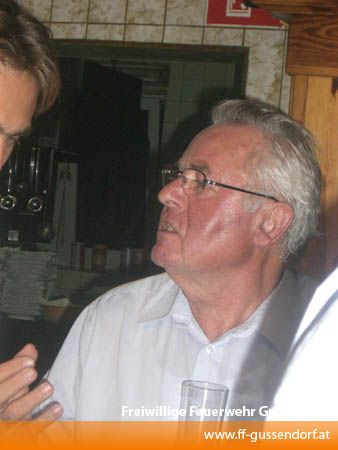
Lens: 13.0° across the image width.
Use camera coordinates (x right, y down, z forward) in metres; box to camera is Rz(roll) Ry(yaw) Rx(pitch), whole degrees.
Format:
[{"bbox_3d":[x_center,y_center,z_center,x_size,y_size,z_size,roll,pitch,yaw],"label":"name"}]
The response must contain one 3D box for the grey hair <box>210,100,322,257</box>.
[{"bbox_3d":[0.133,-0.066,2.070,0.182,0.210,0.172,13,-1,-25],"label":"grey hair"}]

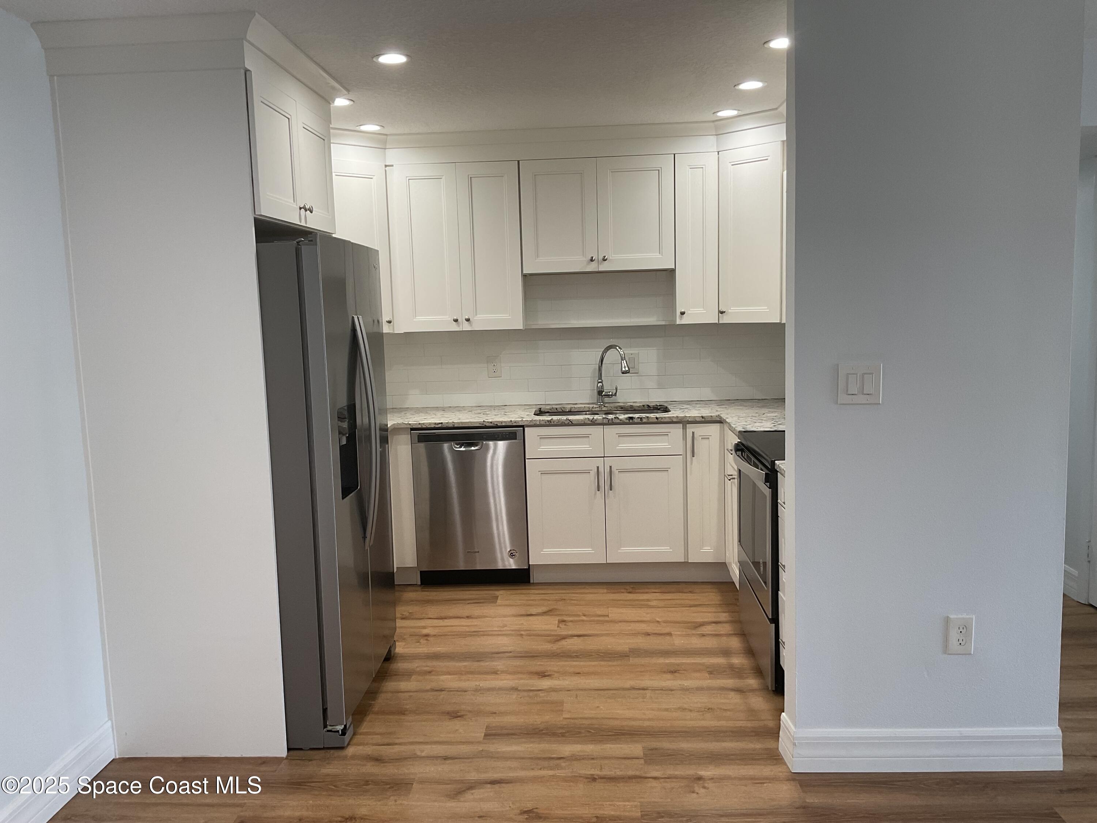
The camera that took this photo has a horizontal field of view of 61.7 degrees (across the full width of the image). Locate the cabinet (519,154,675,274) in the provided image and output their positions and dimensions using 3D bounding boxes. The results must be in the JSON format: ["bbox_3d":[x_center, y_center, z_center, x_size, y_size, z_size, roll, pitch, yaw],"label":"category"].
[{"bbox_3d":[0.274,-1.085,5.168,0.835,0.615,0.325,-1,7,3],"label":"cabinet"}]

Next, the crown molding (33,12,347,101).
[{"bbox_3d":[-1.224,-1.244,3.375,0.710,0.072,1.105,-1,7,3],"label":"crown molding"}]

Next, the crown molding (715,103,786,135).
[{"bbox_3d":[1.026,-1.493,4.746,0.060,0.065,0.430,-8,9,-42],"label":"crown molding"}]

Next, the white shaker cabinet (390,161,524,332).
[{"bbox_3d":[-0.507,-0.920,5.224,0.730,0.915,0.325,-1,7,3],"label":"white shaker cabinet"}]

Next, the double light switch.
[{"bbox_3d":[0.956,-0.084,2.818,0.127,0.123,0.012,-1,7,3],"label":"double light switch"}]

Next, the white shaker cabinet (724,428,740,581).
[{"bbox_3d":[1.220,0.454,4.586,0.610,0.755,0.490,-1,7,3],"label":"white shaker cabinet"}]

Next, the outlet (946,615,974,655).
[{"bbox_3d":[1.297,0.706,2.894,0.081,0.125,0.008,-1,7,3],"label":"outlet"}]

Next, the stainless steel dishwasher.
[{"bbox_3d":[-0.400,0.491,5.222,0.603,0.865,0.620,-1,7,3],"label":"stainless steel dishwasher"}]

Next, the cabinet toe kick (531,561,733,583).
[{"bbox_3d":[0.454,0.876,5.006,1.090,0.112,0.018,-1,7,3],"label":"cabinet toe kick"}]

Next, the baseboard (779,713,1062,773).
[{"bbox_3d":[1.211,1.075,3.011,0.855,0.139,0.150,-1,7,3],"label":"baseboard"}]

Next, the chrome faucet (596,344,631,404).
[{"bbox_3d":[0.350,-0.200,5.256,0.230,0.355,0.110,5,9,44],"label":"chrome faucet"}]

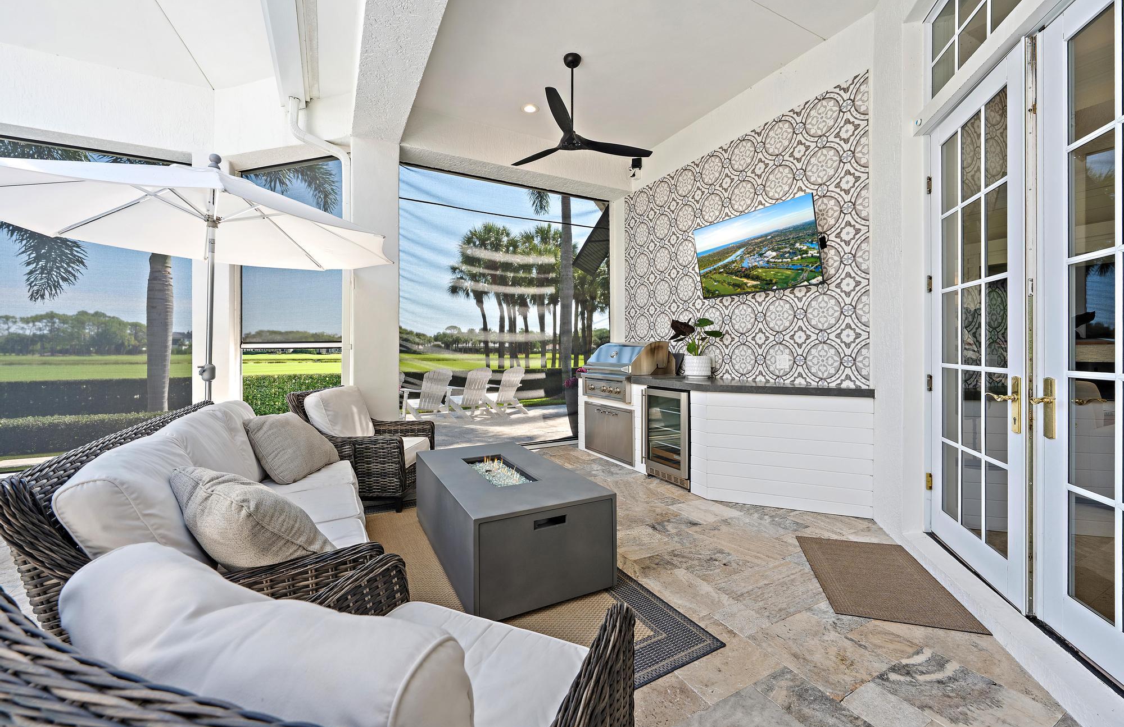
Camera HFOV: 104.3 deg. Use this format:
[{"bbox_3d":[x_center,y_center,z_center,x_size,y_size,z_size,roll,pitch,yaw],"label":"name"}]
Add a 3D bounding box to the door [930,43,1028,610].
[{"bbox_3d":[2.161,-0.182,2.284,0.045,2.460,0.910,0,1,21],"label":"door"}]

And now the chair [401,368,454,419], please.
[{"bbox_3d":[-2.350,0.541,7.817,0.750,0.930,0.850,-1,2,-44],"label":"chair"}]

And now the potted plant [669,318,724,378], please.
[{"bbox_3d":[1.430,-0.156,4.617,0.540,0.620,0.450,0,2,18],"label":"potted plant"}]

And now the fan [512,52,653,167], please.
[{"bbox_3d":[0.090,-2.277,3.810,1.460,0.800,1.420,0,1,0],"label":"fan"}]

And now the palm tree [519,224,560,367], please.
[{"bbox_3d":[-1.320,-3.768,25.910,2.700,8.600,2.700,0,1,0],"label":"palm tree"}]

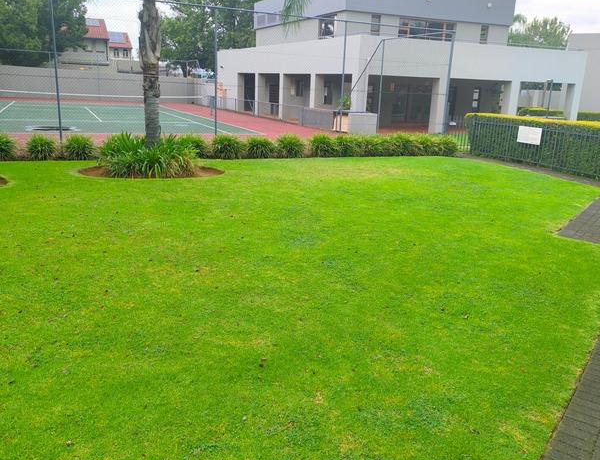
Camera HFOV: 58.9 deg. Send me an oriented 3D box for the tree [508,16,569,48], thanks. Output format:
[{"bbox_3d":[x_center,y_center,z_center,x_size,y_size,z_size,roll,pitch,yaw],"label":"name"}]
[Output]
[{"bbox_3d":[15.494,-10.683,35.346,5.000,6.460,4.800,8,16,21],"label":"tree"}]

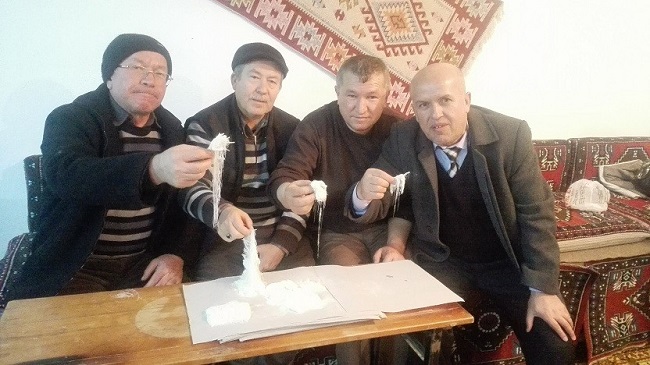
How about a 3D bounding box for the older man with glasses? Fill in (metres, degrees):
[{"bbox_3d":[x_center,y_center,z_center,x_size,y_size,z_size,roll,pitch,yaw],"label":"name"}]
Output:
[{"bbox_3d":[-0.670,0.158,1.581,0.700,1.260,0.740,-3,9,-22],"label":"older man with glasses"}]

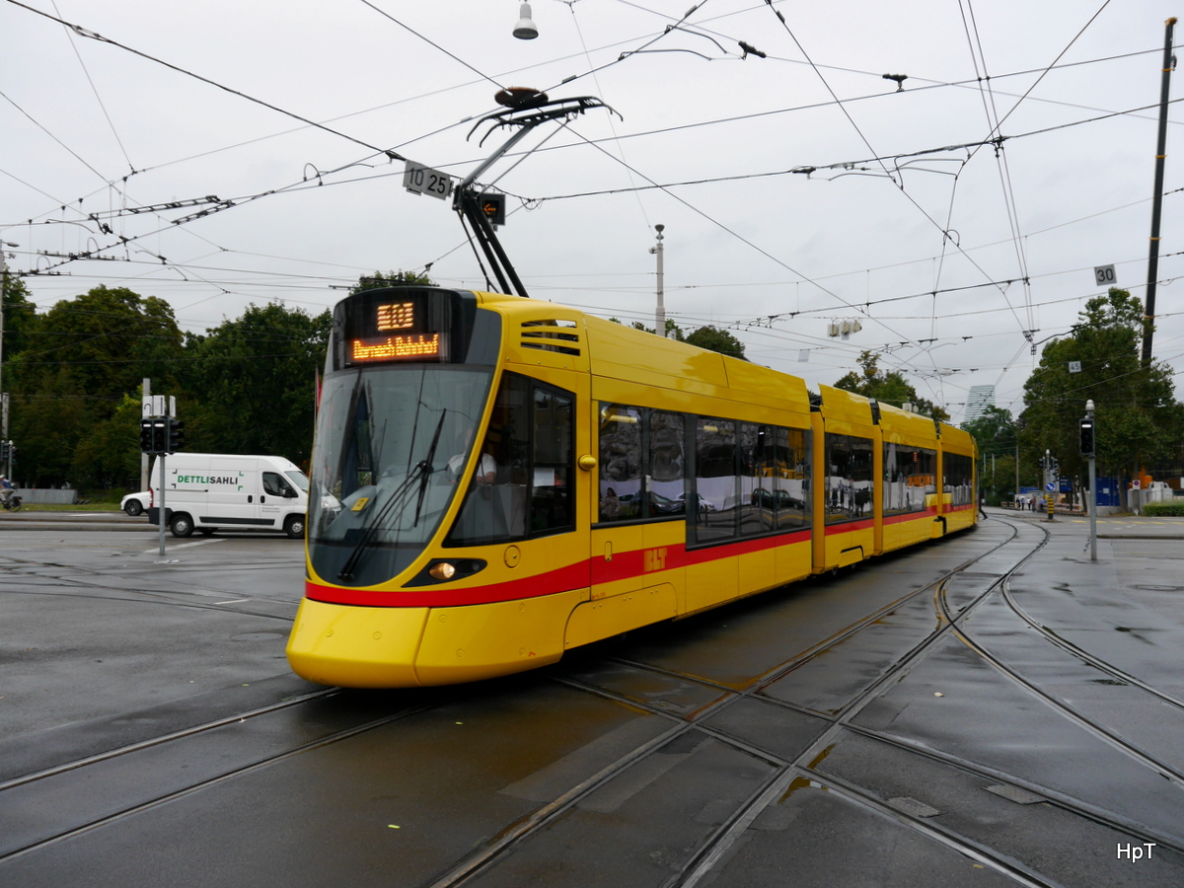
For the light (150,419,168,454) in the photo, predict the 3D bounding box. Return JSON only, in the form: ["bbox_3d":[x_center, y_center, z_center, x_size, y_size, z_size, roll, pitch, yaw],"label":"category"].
[{"bbox_3d":[-10.499,-0.180,23.250,0.340,0.860,0.380,1,-3,-21],"label":"light"}]

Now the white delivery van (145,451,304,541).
[{"bbox_3d":[-10.500,1.580,29.500,5.450,2.520,2.120,0,-2,2],"label":"white delivery van"}]

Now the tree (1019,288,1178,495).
[{"bbox_3d":[33.859,-2.868,64.000,10.500,14.800,10.000,-1,-2,18],"label":"tree"}]

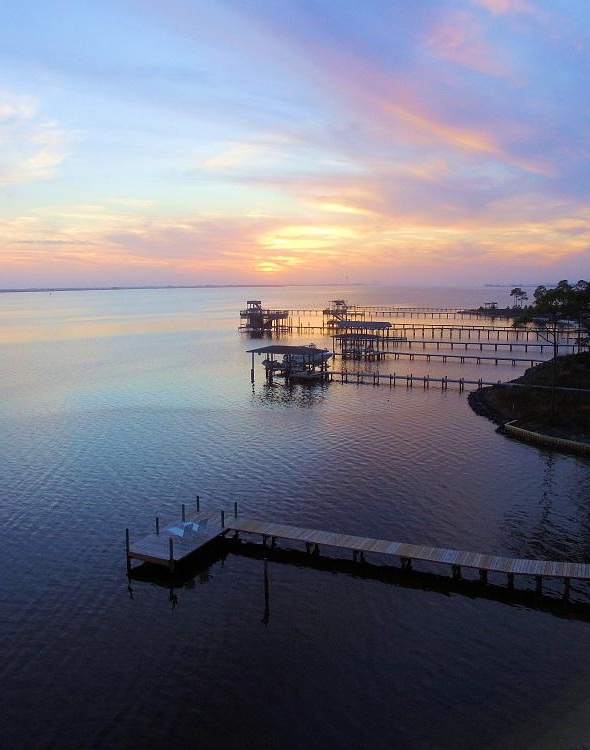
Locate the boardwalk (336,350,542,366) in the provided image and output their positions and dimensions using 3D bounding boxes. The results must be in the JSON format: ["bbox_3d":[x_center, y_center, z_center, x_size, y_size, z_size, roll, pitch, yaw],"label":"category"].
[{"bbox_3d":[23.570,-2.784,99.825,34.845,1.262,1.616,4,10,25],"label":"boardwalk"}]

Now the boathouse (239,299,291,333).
[{"bbox_3d":[-8.458,-16.717,166.043,12.625,8.787,8.080,2,9,12],"label":"boathouse"}]

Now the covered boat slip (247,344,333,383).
[{"bbox_3d":[-0.850,-1.484,82.748,11.000,5.000,5.100,4,10,24],"label":"covered boat slip"}]

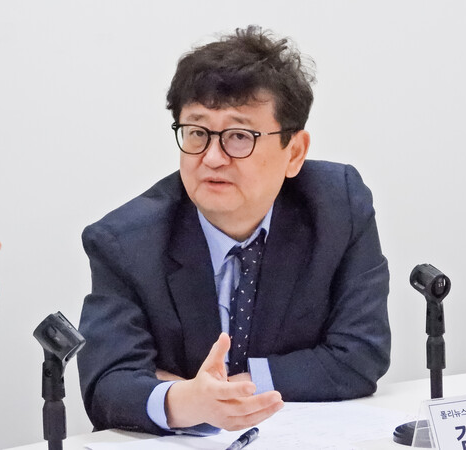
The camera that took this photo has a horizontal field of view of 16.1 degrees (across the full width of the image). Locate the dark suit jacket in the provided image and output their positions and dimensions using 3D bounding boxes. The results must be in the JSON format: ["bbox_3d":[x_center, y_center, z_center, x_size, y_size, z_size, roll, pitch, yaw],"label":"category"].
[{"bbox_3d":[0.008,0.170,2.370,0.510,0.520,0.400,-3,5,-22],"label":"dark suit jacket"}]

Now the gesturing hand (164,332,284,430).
[{"bbox_3d":[-0.012,0.203,2.120,0.168,0.122,0.090,2,6,37],"label":"gesturing hand"}]

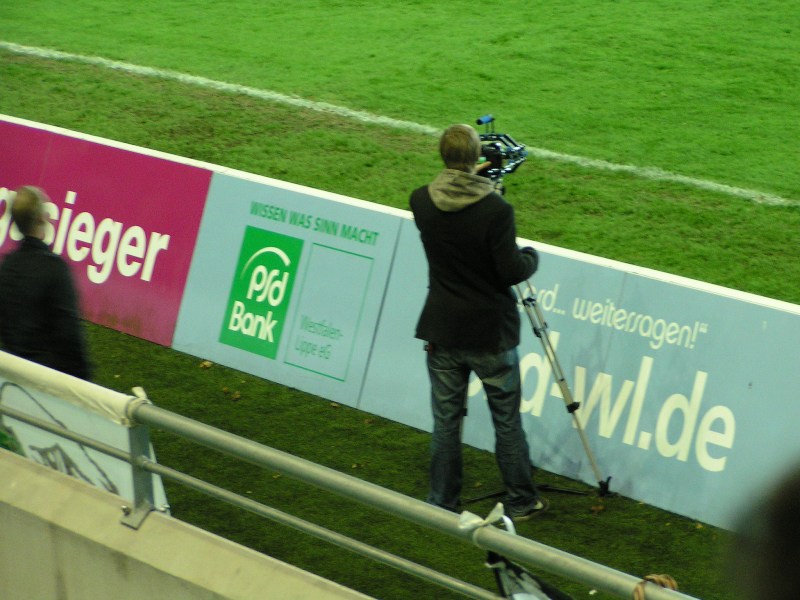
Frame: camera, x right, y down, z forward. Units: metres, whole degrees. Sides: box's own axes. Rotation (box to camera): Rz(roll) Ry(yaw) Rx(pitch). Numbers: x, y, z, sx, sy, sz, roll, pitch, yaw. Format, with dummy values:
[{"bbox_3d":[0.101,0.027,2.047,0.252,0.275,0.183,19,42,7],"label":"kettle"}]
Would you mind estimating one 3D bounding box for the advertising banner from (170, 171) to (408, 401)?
[{"bbox_3d":[-0.606,-0.068,20.521,0.060,1.013,1.978,12,2,-34],"label":"advertising banner"}]

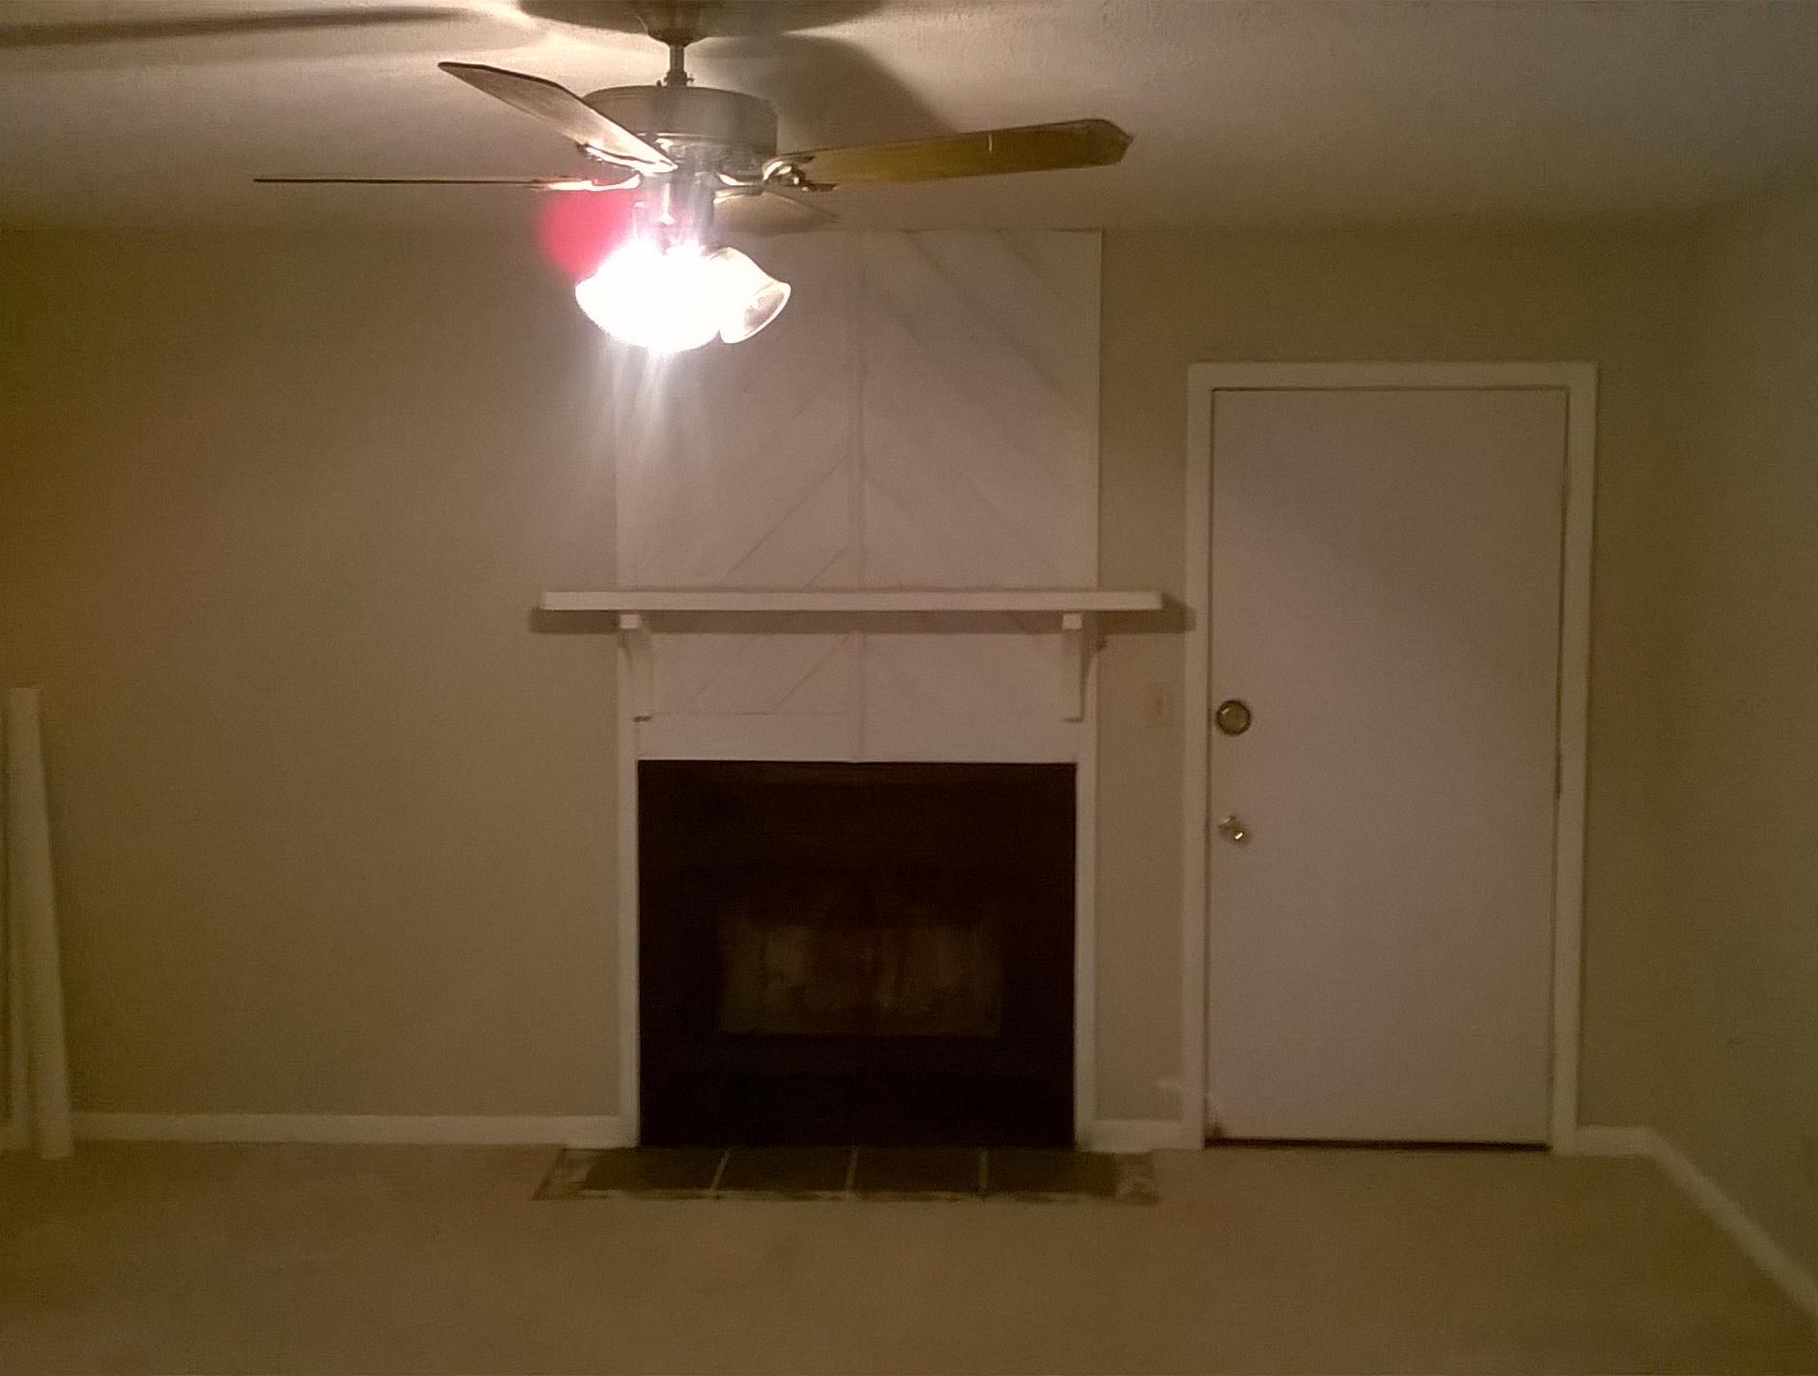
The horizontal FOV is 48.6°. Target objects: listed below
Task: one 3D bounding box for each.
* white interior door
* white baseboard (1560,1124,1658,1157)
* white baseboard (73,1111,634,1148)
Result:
[{"bbox_3d":[1.254,0.229,5.327,0.917,2.019,0.045,0,5,3],"label":"white interior door"},{"bbox_3d":[1.871,1.213,5.361,0.225,0.080,0.015,0,5,3],"label":"white baseboard"},{"bbox_3d":[-1.603,1.213,5.521,1.690,0.079,0.015,0,5,3],"label":"white baseboard"}]

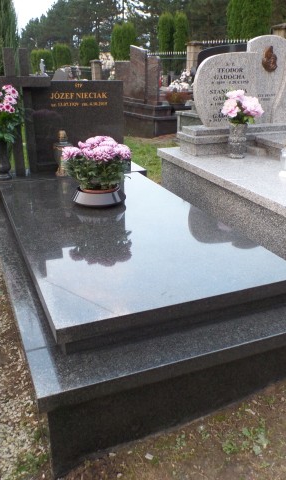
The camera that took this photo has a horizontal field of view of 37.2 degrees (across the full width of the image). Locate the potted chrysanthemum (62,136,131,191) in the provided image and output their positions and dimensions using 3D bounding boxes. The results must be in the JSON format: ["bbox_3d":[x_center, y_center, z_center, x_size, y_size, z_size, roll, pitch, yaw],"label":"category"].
[{"bbox_3d":[-0.240,-0.393,2.253,0.385,0.275,0.363,1,23,0],"label":"potted chrysanthemum"}]

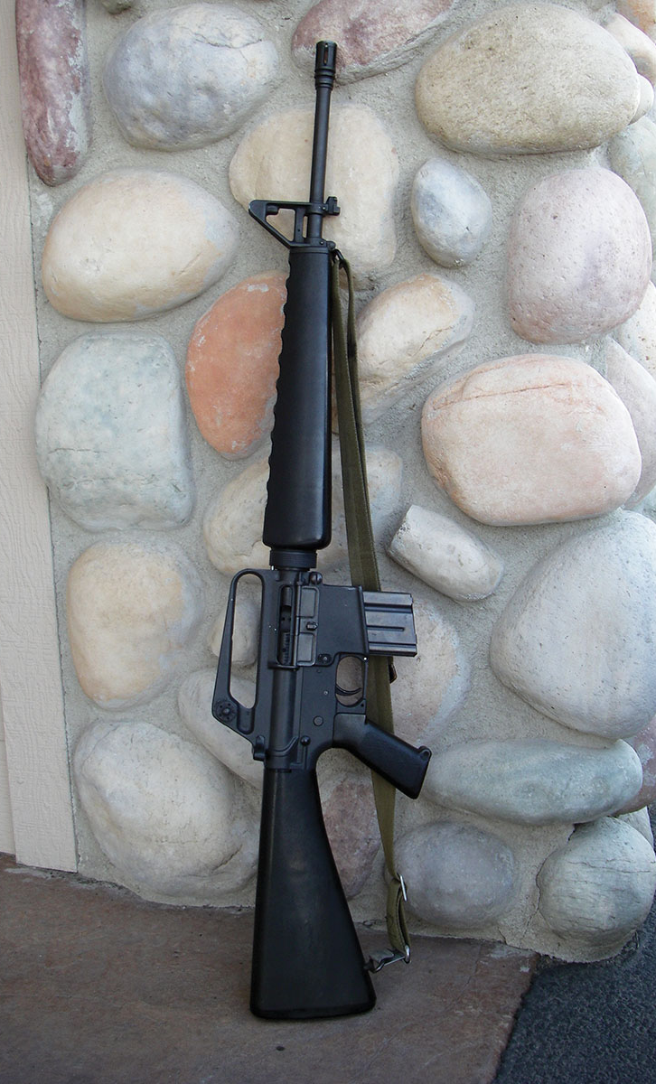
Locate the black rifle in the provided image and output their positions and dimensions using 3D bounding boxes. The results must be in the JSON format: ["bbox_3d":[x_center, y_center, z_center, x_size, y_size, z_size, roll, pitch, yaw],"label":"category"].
[{"bbox_3d":[0.007,-0.010,1.390,0.223,0.988,0.066,4,0,-2],"label":"black rifle"}]

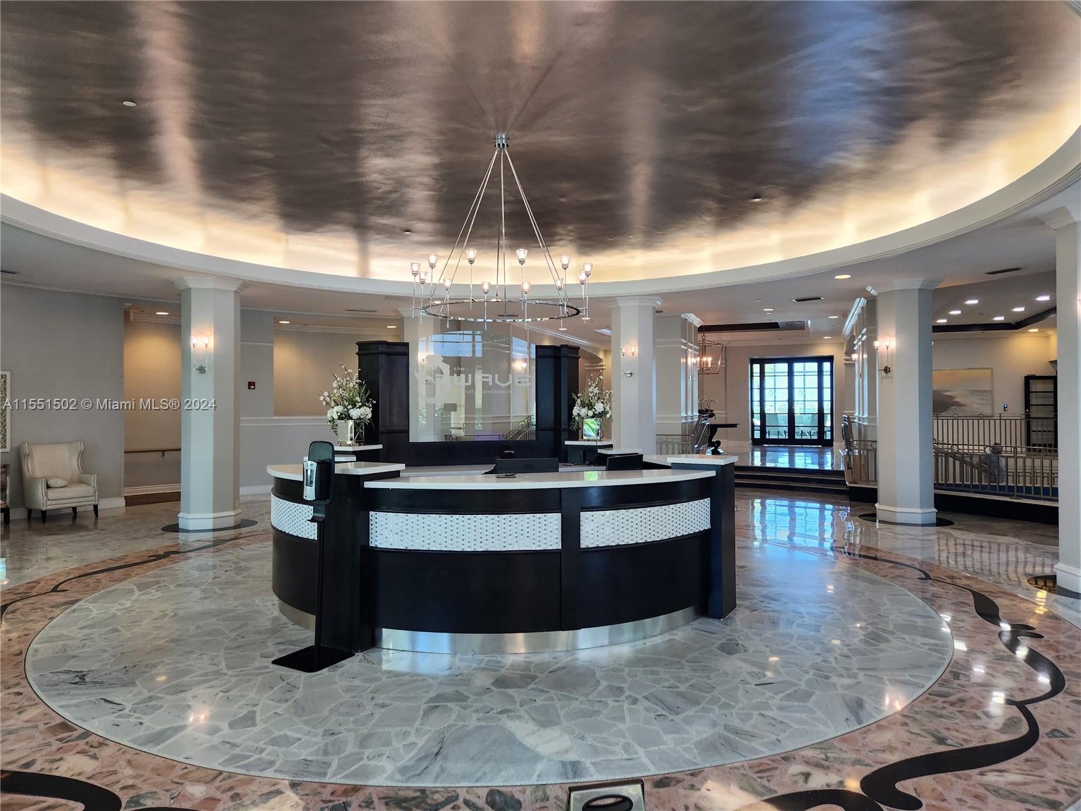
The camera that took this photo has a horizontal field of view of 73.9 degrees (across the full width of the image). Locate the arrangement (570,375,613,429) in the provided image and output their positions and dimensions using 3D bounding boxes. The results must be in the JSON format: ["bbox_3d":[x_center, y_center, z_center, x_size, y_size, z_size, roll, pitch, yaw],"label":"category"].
[{"bbox_3d":[0.571,0.020,8.109,0.479,0.673,0.459,0,0,-16],"label":"arrangement"}]

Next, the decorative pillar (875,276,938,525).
[{"bbox_3d":[5.079,-0.051,10.017,0.775,3.284,0.775,0,0,20],"label":"decorative pillar"}]

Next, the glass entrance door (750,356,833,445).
[{"bbox_3d":[7.550,-0.128,21.601,2.370,2.670,0.120,0,0,21],"label":"glass entrance door"}]

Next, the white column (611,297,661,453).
[{"bbox_3d":[1.504,-0.029,11.476,0.775,3.284,0.775,0,0,20],"label":"white column"}]

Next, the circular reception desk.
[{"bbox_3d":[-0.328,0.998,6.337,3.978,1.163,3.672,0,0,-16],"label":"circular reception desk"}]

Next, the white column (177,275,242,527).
[{"bbox_3d":[-4.473,-0.023,9.772,0.775,3.284,0.775,0,0,-6],"label":"white column"}]

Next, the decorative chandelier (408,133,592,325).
[{"bbox_3d":[-0.336,-1.572,6.397,1.632,1.663,1.632,0,0,0],"label":"decorative chandelier"}]

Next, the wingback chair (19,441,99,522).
[{"bbox_3d":[-7.014,1.087,10.498,0.796,1.091,0.734,-1,-1,37],"label":"wingback chair"}]

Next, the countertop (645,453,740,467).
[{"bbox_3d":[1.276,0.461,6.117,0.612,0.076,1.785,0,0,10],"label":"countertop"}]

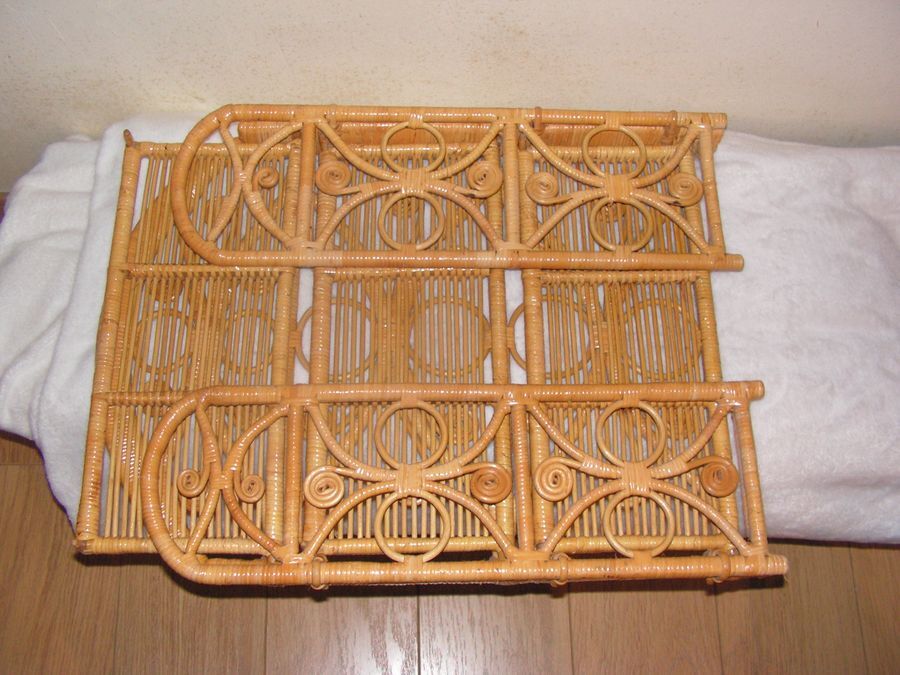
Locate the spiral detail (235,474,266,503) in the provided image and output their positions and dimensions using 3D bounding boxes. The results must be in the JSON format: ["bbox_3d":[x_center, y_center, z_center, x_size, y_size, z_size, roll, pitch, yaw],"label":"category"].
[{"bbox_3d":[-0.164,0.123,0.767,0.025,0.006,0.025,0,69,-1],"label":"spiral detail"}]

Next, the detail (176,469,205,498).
[{"bbox_3d":[-0.212,0.120,0.767,0.022,0.006,0.025,0,69,-1],"label":"detail"}]

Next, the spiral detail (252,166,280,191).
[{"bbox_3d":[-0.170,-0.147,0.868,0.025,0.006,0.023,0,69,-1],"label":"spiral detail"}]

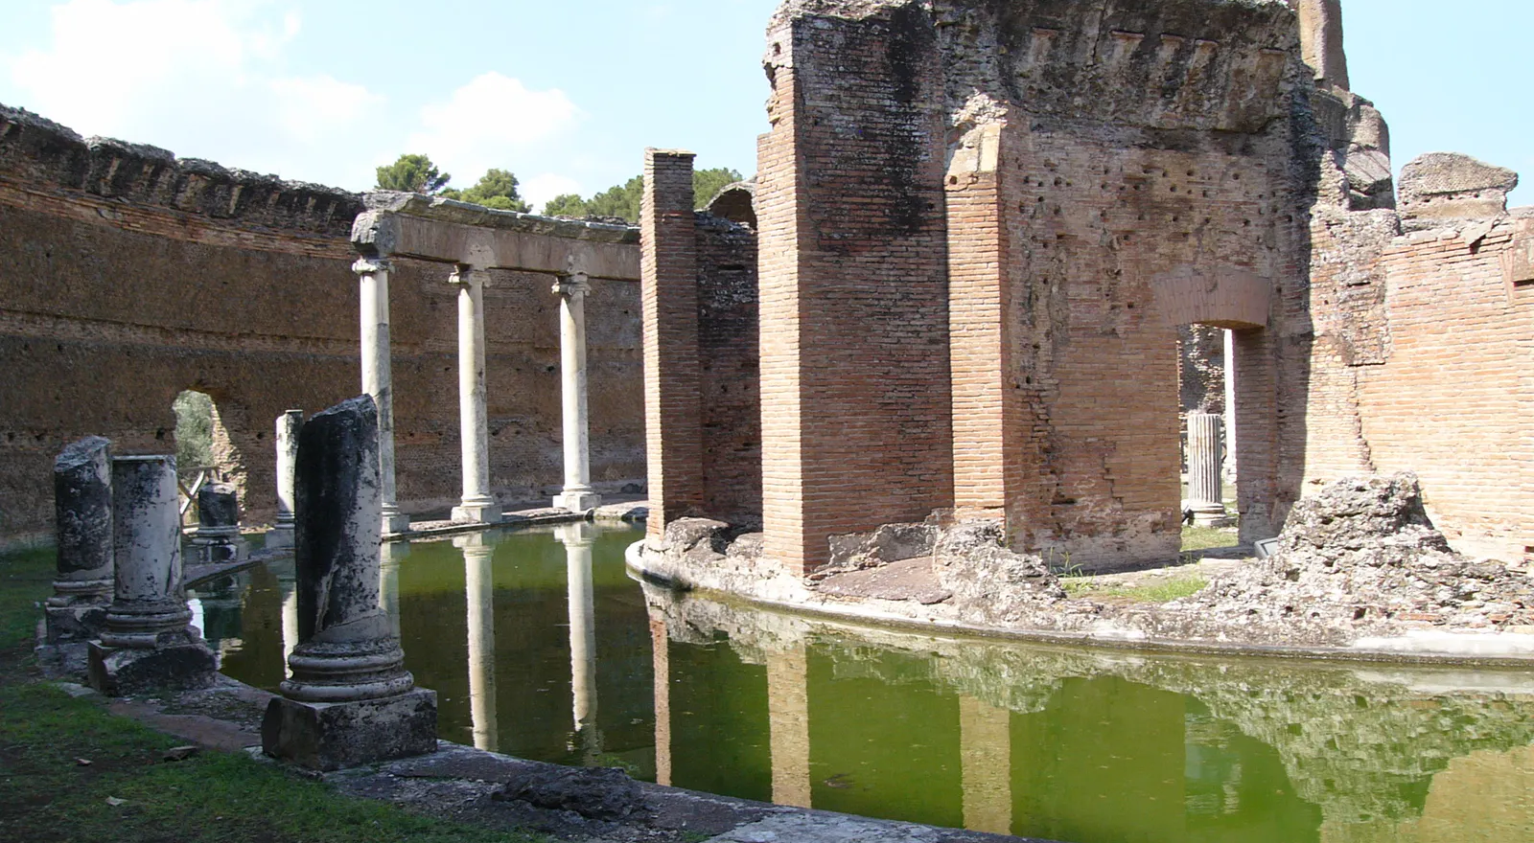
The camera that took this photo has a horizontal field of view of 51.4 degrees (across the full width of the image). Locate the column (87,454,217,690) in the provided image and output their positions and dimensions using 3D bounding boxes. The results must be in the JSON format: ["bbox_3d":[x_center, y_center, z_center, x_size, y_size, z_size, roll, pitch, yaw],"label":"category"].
[{"bbox_3d":[-4.017,0.979,10.338,0.640,1.514,0.640,-2,0,-35],"label":"column"}]

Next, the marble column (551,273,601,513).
[{"bbox_3d":[-3.731,-0.556,30.963,0.640,4.612,0.640,-2,0,37],"label":"marble column"}]

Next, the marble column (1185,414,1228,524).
[{"bbox_3d":[5.912,0.632,21.559,0.570,1.506,0.570,-2,0,14],"label":"marble column"}]

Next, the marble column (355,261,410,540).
[{"bbox_3d":[-6.317,-0.453,26.030,0.640,4.552,0.640,-2,0,19],"label":"marble column"}]

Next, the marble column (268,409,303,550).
[{"bbox_3d":[-6.942,0.837,23.398,0.640,2.006,0.640,-2,0,10],"label":"marble column"}]

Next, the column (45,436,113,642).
[{"bbox_3d":[-5.421,0.960,12.726,0.640,1.642,0.640,-2,0,-26],"label":"column"}]

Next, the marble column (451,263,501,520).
[{"bbox_3d":[-5.242,-0.499,28.558,0.640,4.583,0.640,-2,0,28],"label":"marble column"}]

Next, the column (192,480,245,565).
[{"bbox_3d":[-7.176,1.325,20.842,0.640,1.037,0.640,-2,0,1],"label":"column"}]

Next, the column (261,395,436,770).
[{"bbox_3d":[-2.164,0.774,8.099,0.640,1.806,0.640,-2,0,-44],"label":"column"}]

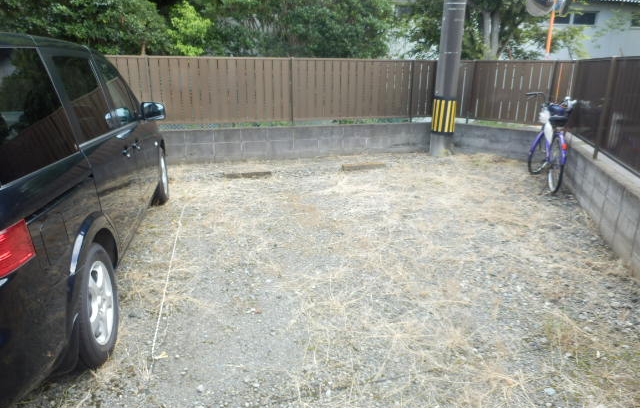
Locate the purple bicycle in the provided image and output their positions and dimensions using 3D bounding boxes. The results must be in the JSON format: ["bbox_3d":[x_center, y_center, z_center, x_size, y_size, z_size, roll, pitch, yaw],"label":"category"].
[{"bbox_3d":[2.857,-0.788,5.545,0.560,1.070,1.720,5,18,12],"label":"purple bicycle"}]

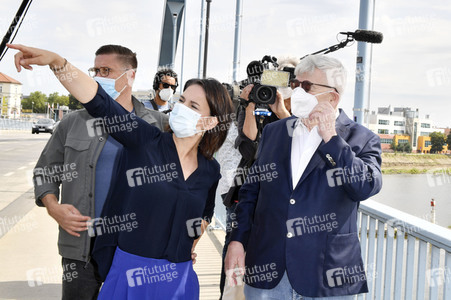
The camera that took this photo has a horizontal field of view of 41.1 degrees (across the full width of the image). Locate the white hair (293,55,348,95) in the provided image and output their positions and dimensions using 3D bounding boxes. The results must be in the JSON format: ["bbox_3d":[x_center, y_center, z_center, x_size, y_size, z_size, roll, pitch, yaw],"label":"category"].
[{"bbox_3d":[0.383,-0.300,2.420,0.210,0.170,0.180,-1,4,-38],"label":"white hair"}]

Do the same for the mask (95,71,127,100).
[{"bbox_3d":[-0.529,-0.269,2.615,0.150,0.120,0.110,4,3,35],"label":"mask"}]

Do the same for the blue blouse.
[{"bbox_3d":[-0.264,0.115,2.200,0.470,0.650,0.320,8,2,7],"label":"blue blouse"}]

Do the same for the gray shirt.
[{"bbox_3d":[-0.566,0.134,2.720,0.560,0.710,0.320,3,3,14],"label":"gray shirt"}]

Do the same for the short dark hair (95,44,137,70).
[{"bbox_3d":[-0.479,-0.408,2.673,0.168,0.145,0.195,4,3,35],"label":"short dark hair"}]

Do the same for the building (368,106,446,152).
[{"bbox_3d":[67.399,-7.676,225.000,34.000,17.000,22.000,2,3,6],"label":"building"}]

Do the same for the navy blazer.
[{"bbox_3d":[0.326,0.207,2.420,0.570,0.710,0.370,4,4,25],"label":"navy blazer"}]

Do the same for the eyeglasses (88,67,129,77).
[{"bbox_3d":[-0.511,-0.334,2.635,0.145,0.046,0.142,4,3,35],"label":"eyeglasses"}]

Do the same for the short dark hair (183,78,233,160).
[{"bbox_3d":[-0.067,-0.114,2.240,0.190,0.290,0.220,13,3,38],"label":"short dark hair"}]

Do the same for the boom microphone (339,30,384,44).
[{"bbox_3d":[0.600,-0.496,2.650,0.210,0.065,0.060,4,4,30],"label":"boom microphone"}]

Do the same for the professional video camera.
[{"bbox_3d":[0.208,-0.353,3.050,0.250,0.260,0.500,2,3,-6],"label":"professional video camera"}]

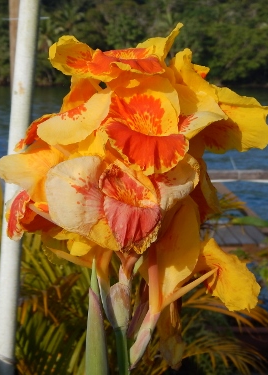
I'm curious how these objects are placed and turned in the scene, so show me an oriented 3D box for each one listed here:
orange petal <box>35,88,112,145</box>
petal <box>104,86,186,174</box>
[{"bbox_3d":[-0.054,-0.062,0.850,0.076,0.038,0.030,-27,6,8],"label":"orange petal"},{"bbox_3d":[0.010,-0.051,0.840,0.072,0.077,0.045,0,7,-3],"label":"petal"}]

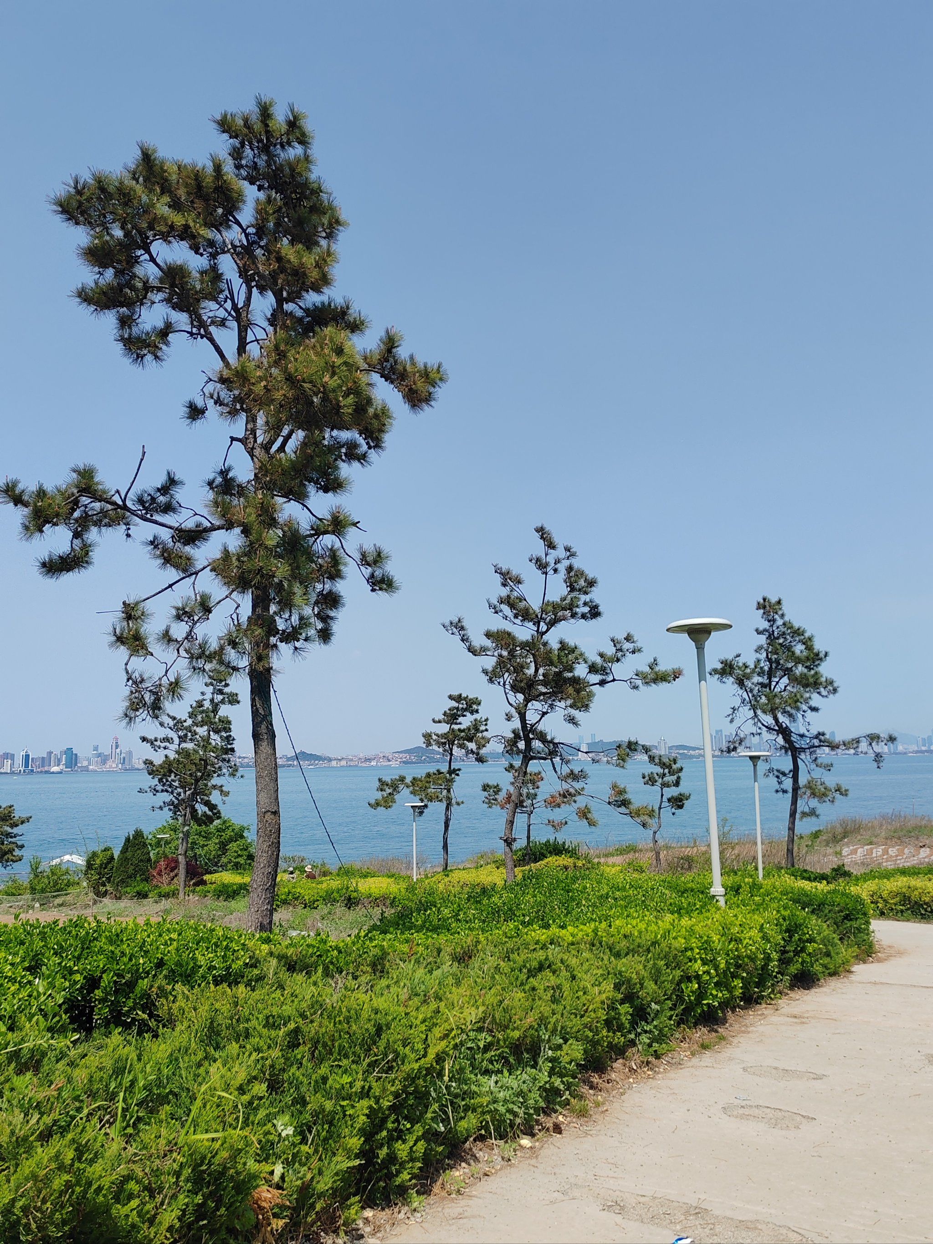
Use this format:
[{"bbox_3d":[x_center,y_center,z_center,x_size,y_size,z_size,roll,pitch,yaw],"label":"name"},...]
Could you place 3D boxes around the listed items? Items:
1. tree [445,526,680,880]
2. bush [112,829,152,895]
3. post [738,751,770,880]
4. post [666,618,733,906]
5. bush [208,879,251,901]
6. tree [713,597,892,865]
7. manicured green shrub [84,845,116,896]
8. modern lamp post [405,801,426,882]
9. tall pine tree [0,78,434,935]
[{"bbox_3d":[1.971,1.722,20.014,4.820,7.610,4.400,-2,-8,5],"label":"tree"},{"bbox_3d":[-10.697,7.695,31.001,1.230,2.090,1.300,2,-9,-19],"label":"bush"},{"bbox_3d":[6.520,4.515,21.702,0.700,3.240,0.700,-3,-8,16],"label":"post"},{"bbox_3d":[2.584,1.617,10.305,0.700,3.360,0.700,-3,-8,14],"label":"post"},{"bbox_3d":[-7.210,8.155,29.500,1.290,0.600,1.000,1,-8,-14],"label":"bush"},{"bbox_3d":[8.477,2.861,24.510,4.270,7.070,4.200,-4,-9,19],"label":"tree"},{"bbox_3d":[-11.517,7.848,30.500,0.890,1.580,0.950,2,-9,-20],"label":"manicured green shrub"},{"bbox_3d":[-1.788,7.924,34.002,0.700,3.230,0.700,-1,-8,-3],"label":"modern lamp post"},{"bbox_3d":[-2.816,-1.505,11.243,4.960,9.890,4.800,1,-8,-14],"label":"tall pine tree"}]

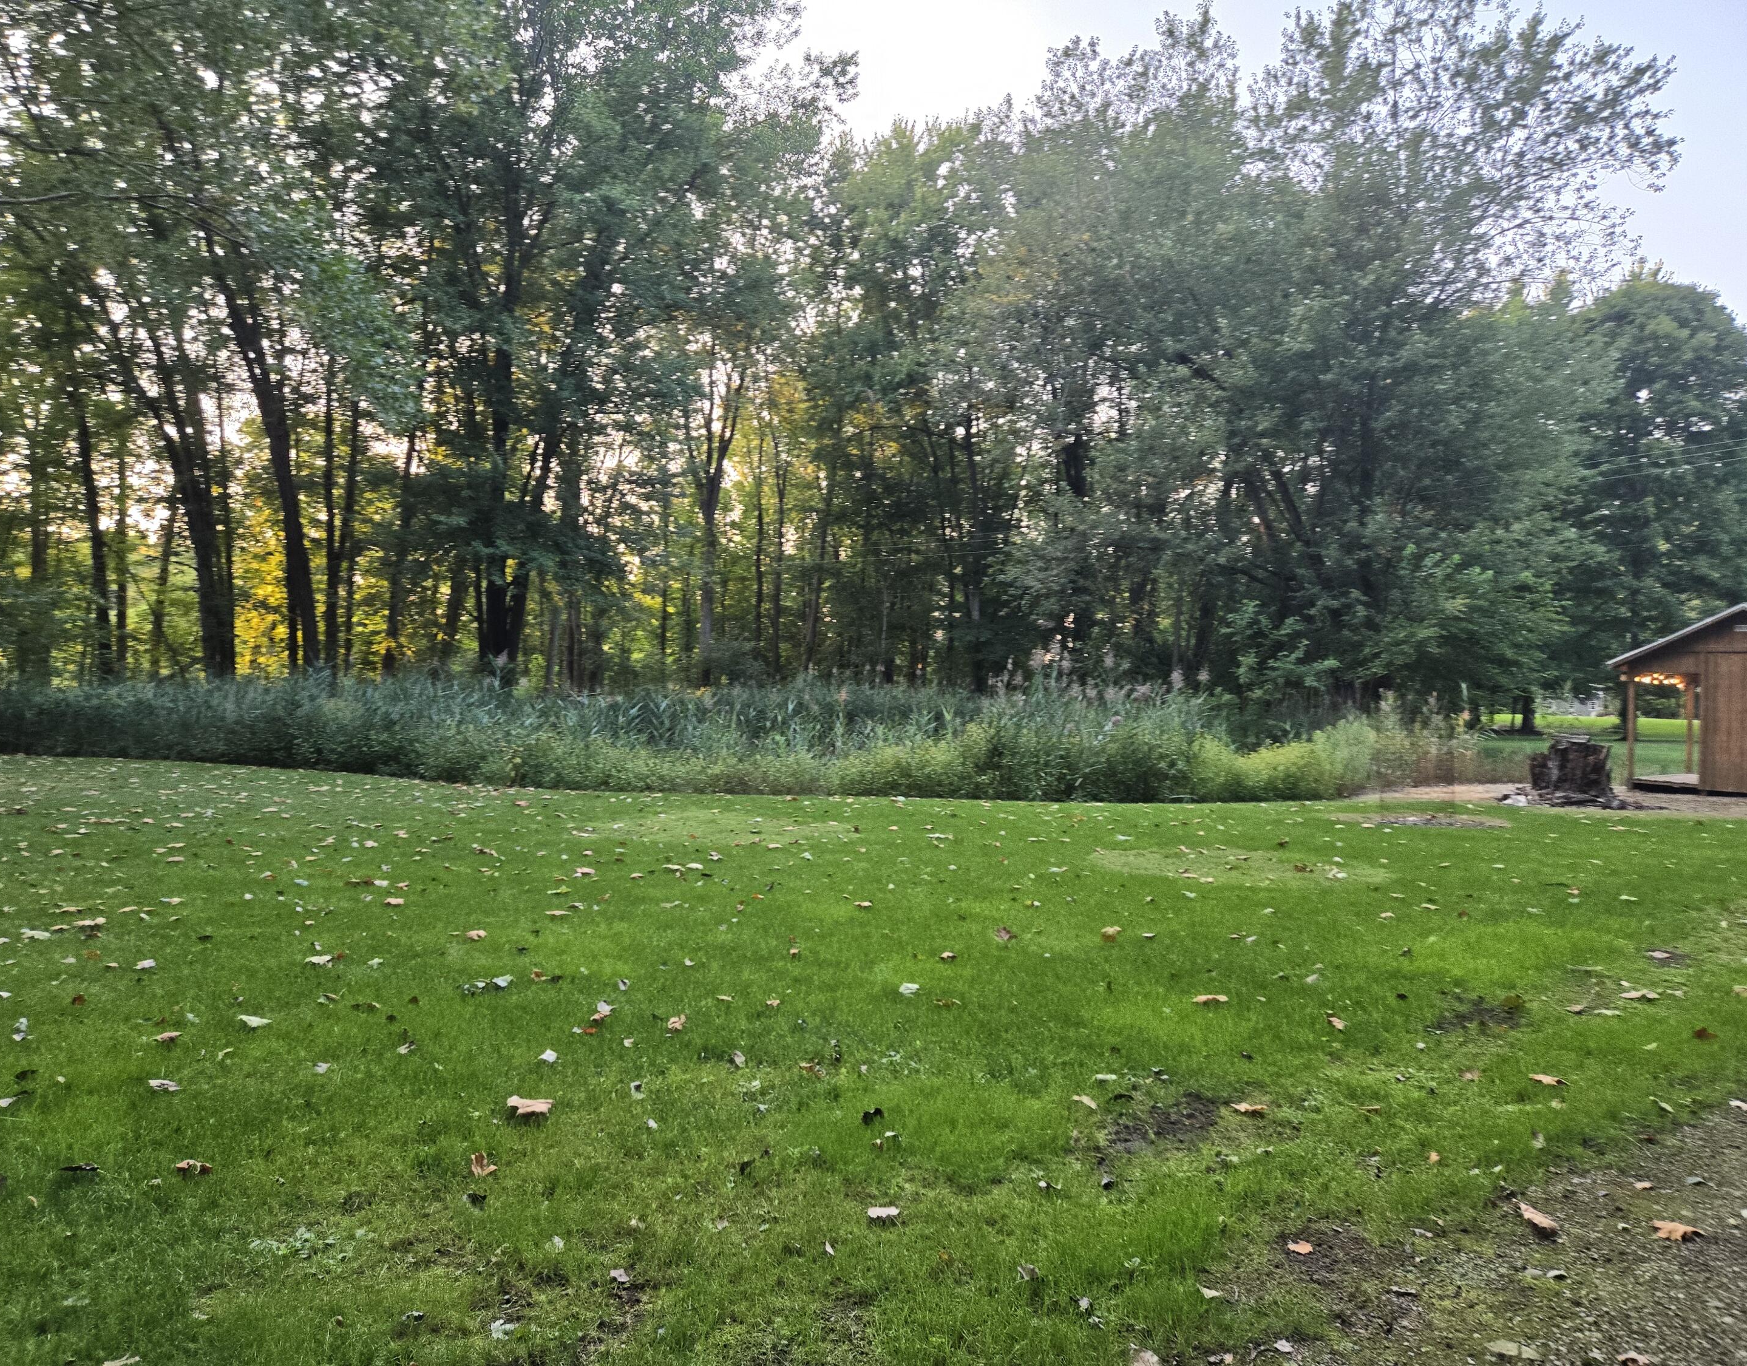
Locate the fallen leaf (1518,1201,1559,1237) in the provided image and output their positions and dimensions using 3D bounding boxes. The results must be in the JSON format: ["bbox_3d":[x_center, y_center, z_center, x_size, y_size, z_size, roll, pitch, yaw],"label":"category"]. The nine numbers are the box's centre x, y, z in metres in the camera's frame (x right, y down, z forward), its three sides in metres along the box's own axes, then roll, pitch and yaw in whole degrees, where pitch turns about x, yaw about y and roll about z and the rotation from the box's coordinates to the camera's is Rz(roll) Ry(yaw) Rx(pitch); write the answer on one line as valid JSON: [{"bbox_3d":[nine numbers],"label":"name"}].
[{"bbox_3d":[1.868,1.509,3.396,0.075,0.040,0.170,0,0,0],"label":"fallen leaf"}]

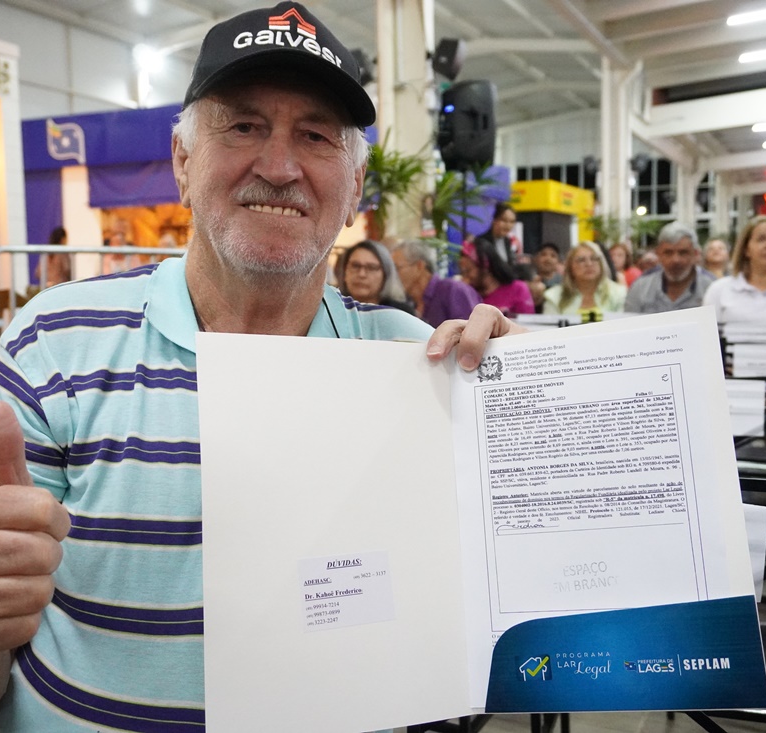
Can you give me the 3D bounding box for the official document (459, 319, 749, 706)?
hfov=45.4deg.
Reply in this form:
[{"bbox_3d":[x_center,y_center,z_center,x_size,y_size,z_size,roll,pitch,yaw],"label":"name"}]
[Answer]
[{"bbox_3d":[0.163,0.121,0.744,0.212,0.299,0.010,-7,-13,19],"label":"official document"}]

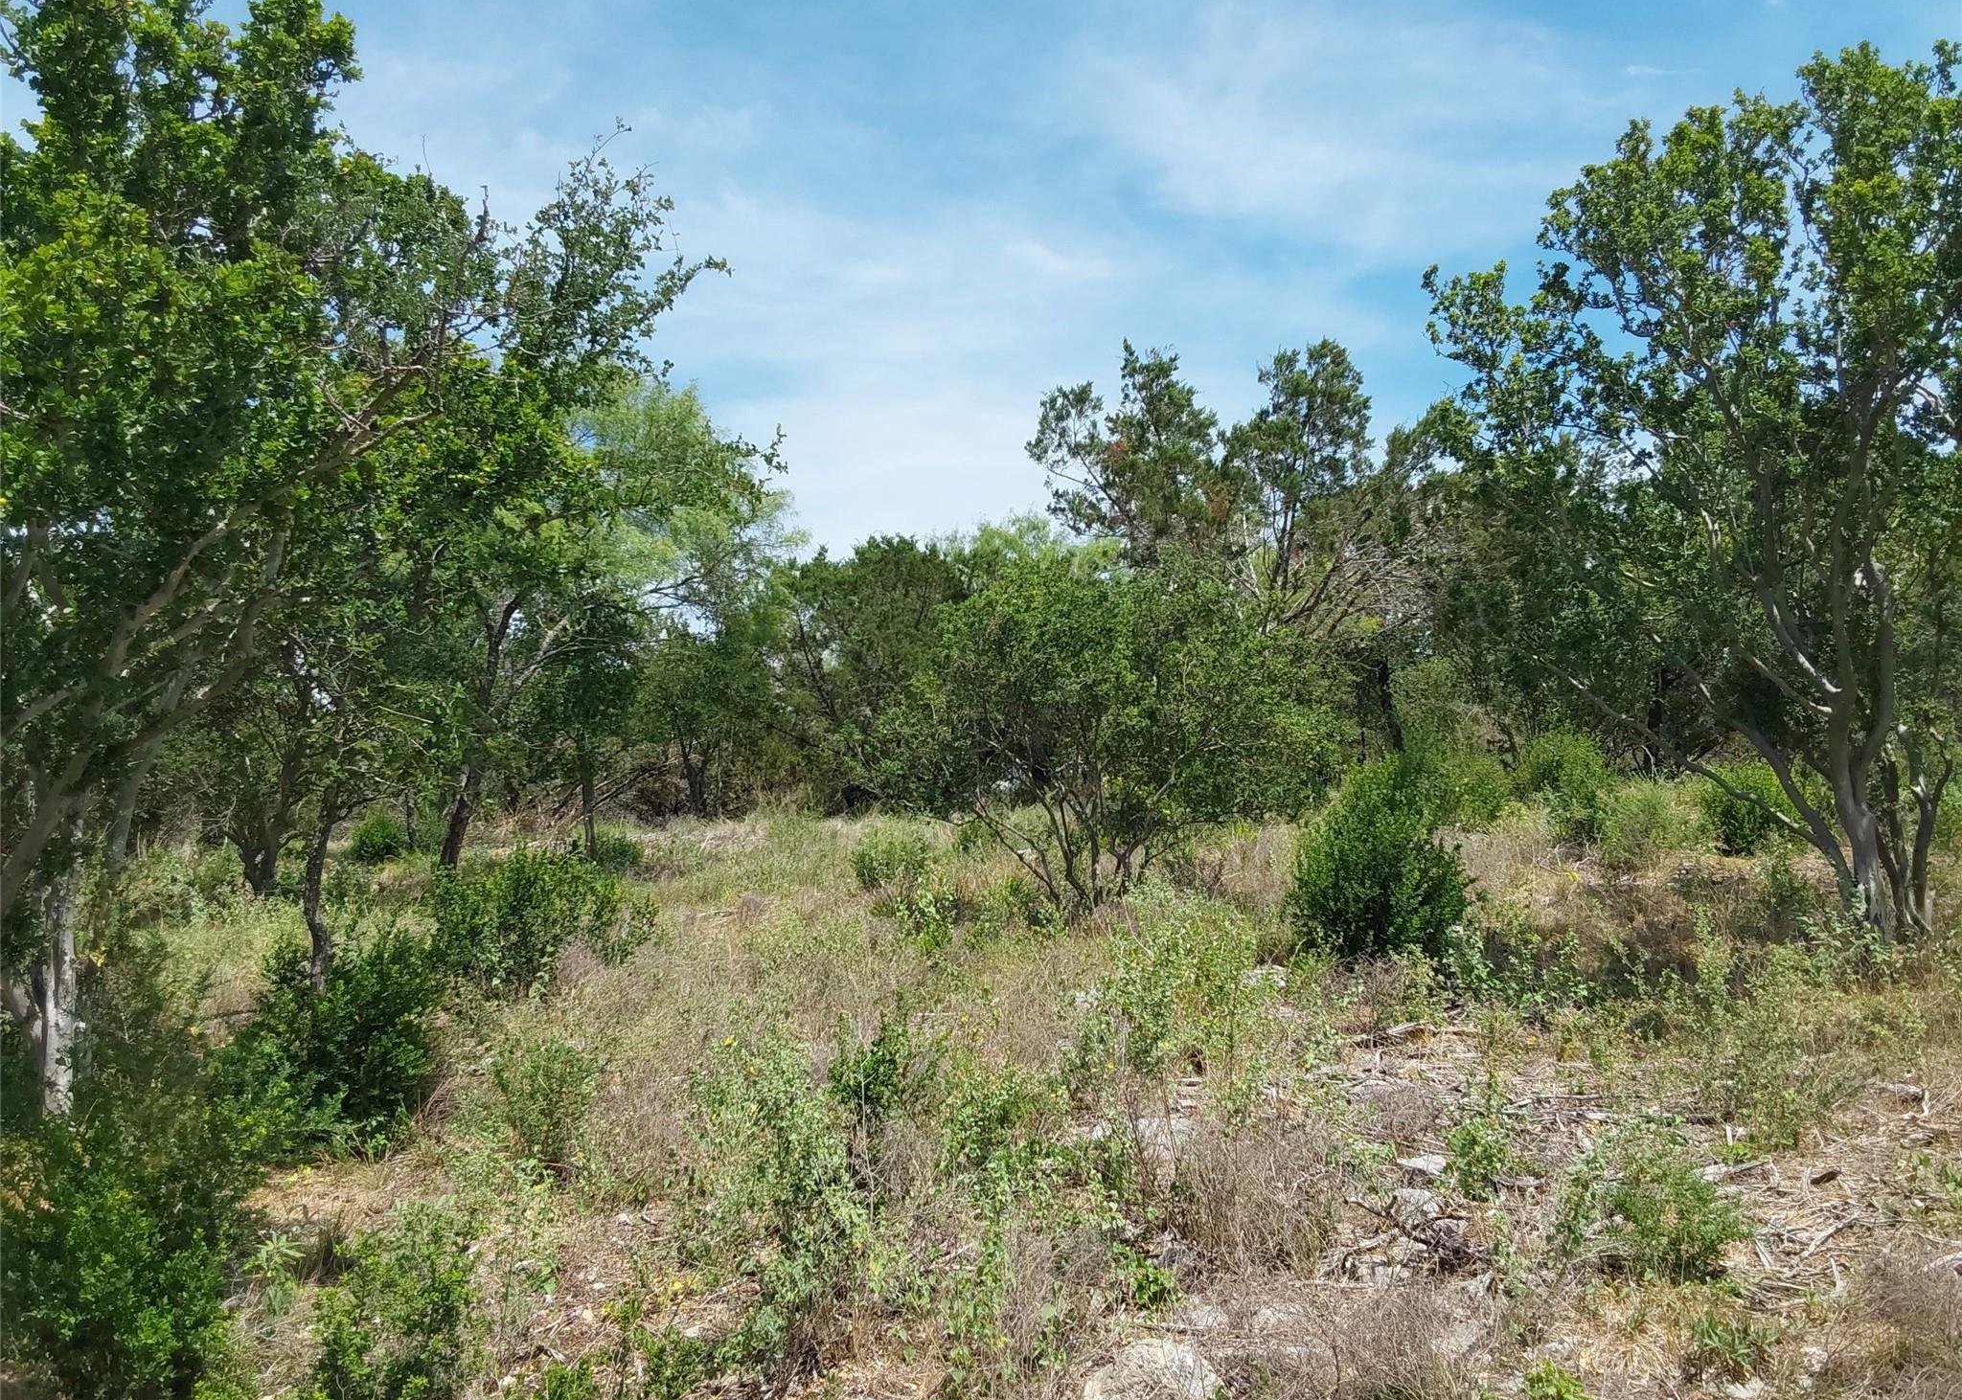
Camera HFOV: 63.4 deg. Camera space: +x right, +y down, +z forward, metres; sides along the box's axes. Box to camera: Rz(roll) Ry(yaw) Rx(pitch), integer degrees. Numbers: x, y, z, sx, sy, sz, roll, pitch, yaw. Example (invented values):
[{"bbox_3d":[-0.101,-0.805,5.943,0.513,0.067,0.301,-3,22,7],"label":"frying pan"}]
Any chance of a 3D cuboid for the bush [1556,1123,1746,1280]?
[{"bbox_3d":[1.857,1.392,4.400,0.531,0.433,0.505,0,0,0],"label":"bush"}]

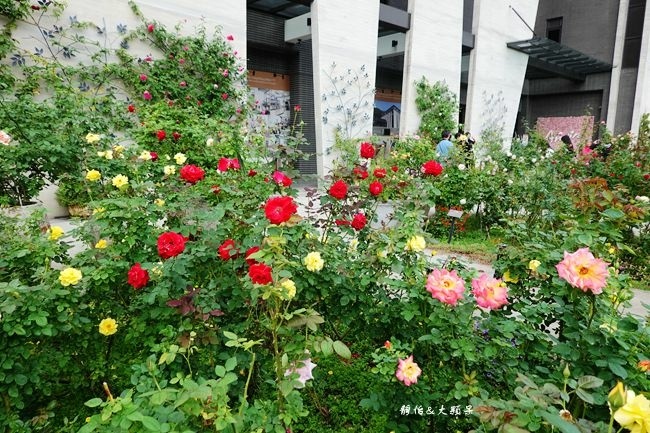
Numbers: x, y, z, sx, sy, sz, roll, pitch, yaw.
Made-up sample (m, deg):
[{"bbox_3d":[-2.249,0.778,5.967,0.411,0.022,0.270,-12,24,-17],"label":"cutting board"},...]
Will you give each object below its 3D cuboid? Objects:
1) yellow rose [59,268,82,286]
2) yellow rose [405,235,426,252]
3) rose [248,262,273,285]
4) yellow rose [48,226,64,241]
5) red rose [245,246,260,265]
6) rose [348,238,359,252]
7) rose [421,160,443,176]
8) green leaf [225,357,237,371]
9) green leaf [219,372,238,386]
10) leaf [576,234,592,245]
[{"bbox_3d":[-1.028,0.246,1.750,0.093,0.071,0.070,-5,10,-31],"label":"yellow rose"},{"bbox_3d":[0.376,0.112,1.800,0.087,0.071,0.075,2,10,12],"label":"yellow rose"},{"bbox_3d":[-0.238,0.210,1.600,0.088,0.083,0.068,0,9,0],"label":"rose"},{"bbox_3d":[-1.147,0.073,1.850,0.066,0.058,0.055,-4,10,-23],"label":"yellow rose"},{"bbox_3d":[-0.293,0.170,1.800,0.079,0.087,0.070,-2,10,-9],"label":"red rose"},{"bbox_3d":[0.155,0.157,2.350,0.058,0.072,0.055,1,9,4],"label":"rose"},{"bbox_3d":[0.504,-0.227,2.050,0.099,0.072,0.090,2,10,14],"label":"rose"},{"bbox_3d":[-0.286,0.448,1.320,0.037,0.042,0.025,-2,9,-13],"label":"green leaf"},{"bbox_3d":[-0.313,0.534,1.420,0.056,0.044,0.035,-2,10,-13],"label":"green leaf"},{"bbox_3d":[0.900,0.080,1.500,0.053,0.033,0.035,5,10,31],"label":"leaf"}]

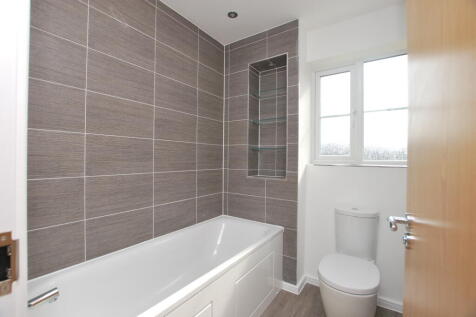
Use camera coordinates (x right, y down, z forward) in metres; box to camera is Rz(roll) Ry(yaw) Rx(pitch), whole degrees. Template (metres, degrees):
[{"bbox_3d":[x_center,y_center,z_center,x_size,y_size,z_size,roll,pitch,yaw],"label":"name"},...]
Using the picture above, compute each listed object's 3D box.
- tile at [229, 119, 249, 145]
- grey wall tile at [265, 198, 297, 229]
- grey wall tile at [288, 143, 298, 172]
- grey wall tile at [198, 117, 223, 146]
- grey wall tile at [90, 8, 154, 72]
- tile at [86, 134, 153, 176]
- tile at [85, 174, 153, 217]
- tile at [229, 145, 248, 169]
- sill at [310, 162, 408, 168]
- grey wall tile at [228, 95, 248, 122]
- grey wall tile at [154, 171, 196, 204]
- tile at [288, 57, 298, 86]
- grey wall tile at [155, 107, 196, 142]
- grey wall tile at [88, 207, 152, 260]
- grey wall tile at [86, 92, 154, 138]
[{"bbox_3d":[0.003,-0.260,2.024,0.233,0.247,0.010,0,0,31],"label":"tile"},{"bbox_3d":[0.395,0.501,1.810,0.296,0.248,0.010,0,0,32],"label":"grey wall tile"},{"bbox_3d":[0.474,-0.006,1.735,0.092,0.247,0.010,0,0,31],"label":"grey wall tile"},{"bbox_3d":[-0.268,-0.262,2.008,0.010,0.248,0.378,0,0,37],"label":"grey wall tile"},{"bbox_3d":[-0.755,-0.769,1.327,0.010,0.247,0.417,0,0,37],"label":"grey wall tile"},{"bbox_3d":[-0.766,-0.017,1.337,0.010,0.248,0.424,0,0,37],"label":"tile"},{"bbox_3d":[-0.765,0.231,1.324,0.010,0.247,0.417,0,0,37],"label":"tile"},{"bbox_3d":[0.004,-0.008,2.082,0.237,0.257,0.012,0,0,31],"label":"tile"},{"bbox_3d":[1.030,0.058,1.721,0.808,0.030,0.130,0,0,32],"label":"sill"},{"bbox_3d":[0.009,-0.522,2.084,0.237,0.257,0.012,0,0,31],"label":"grey wall tile"},{"bbox_3d":[-0.510,0.234,1.658,0.010,0.247,0.417,0,0,37],"label":"grey wall tile"},{"bbox_3d":[0.500,-0.775,1.788,0.091,0.257,0.012,0,0,31],"label":"tile"},{"bbox_3d":[-0.516,-0.271,1.704,0.012,0.257,0.432,0,0,37],"label":"grey wall tile"},{"bbox_3d":[-0.767,0.480,1.323,0.010,0.247,0.417,0,0,37],"label":"grey wall tile"},{"bbox_3d":[-0.763,-0.269,1.338,0.010,0.248,0.424,0,0,37],"label":"grey wall tile"}]

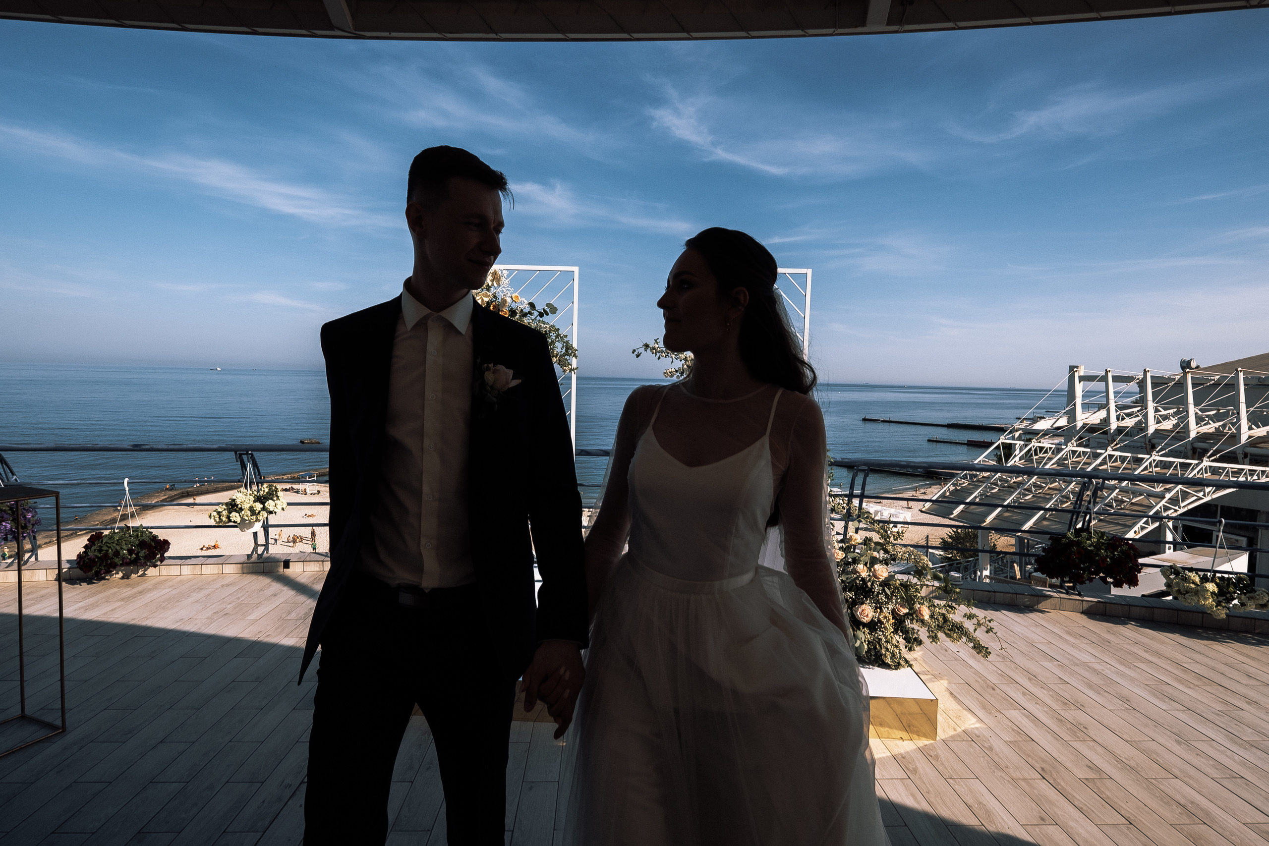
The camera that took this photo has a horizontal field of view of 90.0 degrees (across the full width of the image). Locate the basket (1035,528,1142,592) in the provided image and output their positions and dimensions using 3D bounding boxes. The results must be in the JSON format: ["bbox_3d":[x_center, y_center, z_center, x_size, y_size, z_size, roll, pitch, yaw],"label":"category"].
[{"bbox_3d":[2.895,0.869,4.075,0.565,0.338,0.480,2,4,17],"label":"basket"}]

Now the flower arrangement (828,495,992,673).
[{"bbox_3d":[1.284,0.780,3.145,0.896,0.826,0.645,1,4,0],"label":"flower arrangement"}]

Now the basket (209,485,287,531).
[{"bbox_3d":[-2.807,0.618,4.619,0.478,0.322,0.406,1,4,-9],"label":"basket"}]

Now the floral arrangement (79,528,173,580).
[{"bbox_3d":[-3.506,0.887,4.370,0.497,0.326,0.422,1,4,-9],"label":"floral arrangement"}]

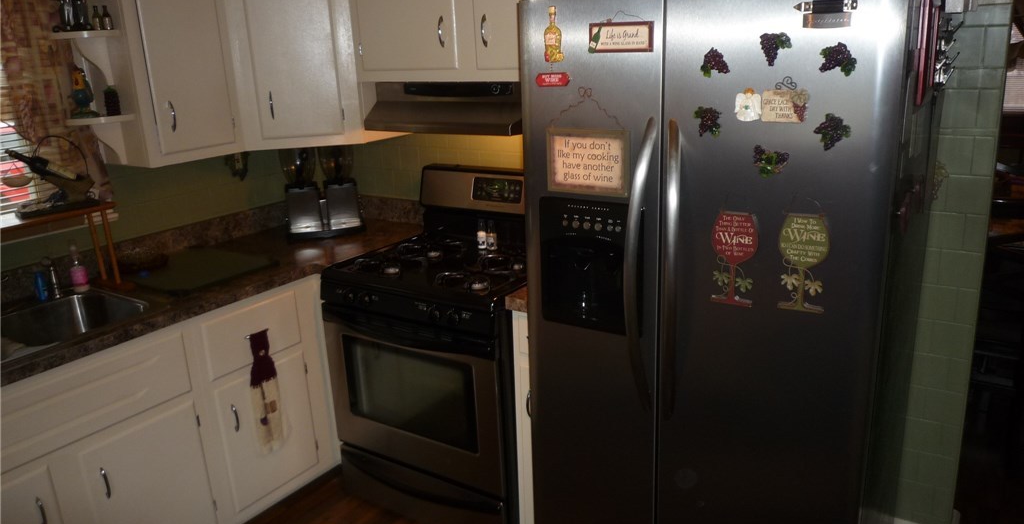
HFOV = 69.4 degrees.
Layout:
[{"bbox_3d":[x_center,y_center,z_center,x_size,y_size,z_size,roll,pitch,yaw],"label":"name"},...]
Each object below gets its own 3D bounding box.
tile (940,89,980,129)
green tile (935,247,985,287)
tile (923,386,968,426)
[{"bbox_3d":[1.196,-0.411,1.997,0.105,0.104,0.010,8,20,33],"label":"tile"},{"bbox_3d":[1.296,0.023,2.132,0.110,0.108,0.009,8,19,33],"label":"green tile"},{"bbox_3d":[1.318,0.444,2.251,0.109,0.108,0.009,8,19,33],"label":"tile"}]

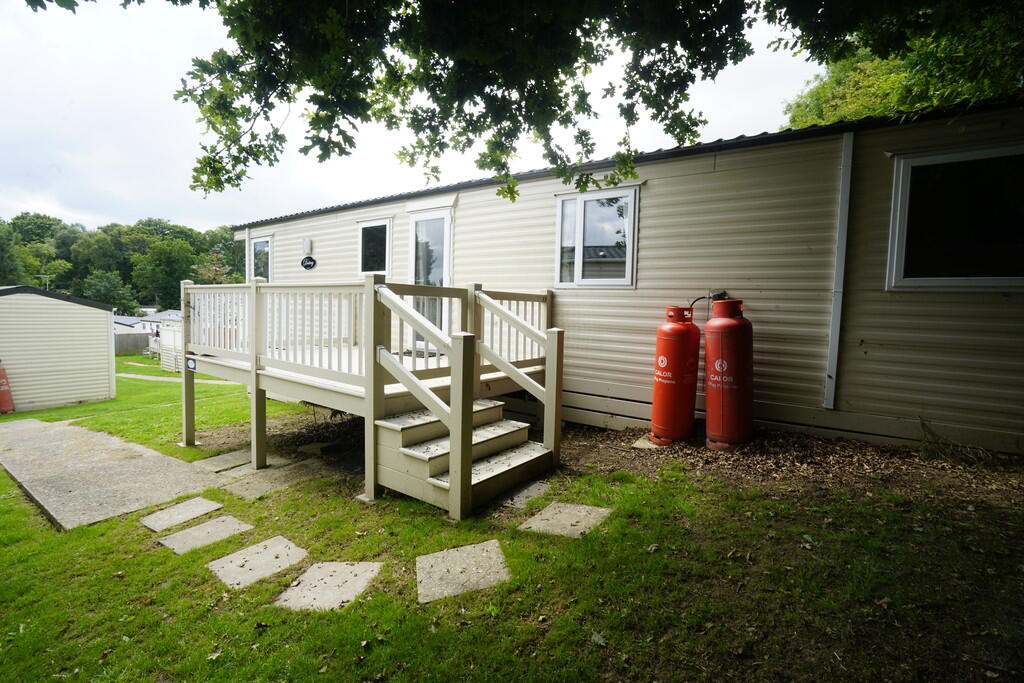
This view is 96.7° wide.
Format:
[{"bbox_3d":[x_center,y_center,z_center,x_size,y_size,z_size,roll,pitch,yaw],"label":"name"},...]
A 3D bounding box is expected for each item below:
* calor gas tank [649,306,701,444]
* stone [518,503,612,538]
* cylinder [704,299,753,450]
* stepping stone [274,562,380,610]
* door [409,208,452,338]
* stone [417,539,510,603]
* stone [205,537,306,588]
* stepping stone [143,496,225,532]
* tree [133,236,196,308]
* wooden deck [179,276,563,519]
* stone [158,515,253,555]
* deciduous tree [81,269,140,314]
[{"bbox_3d":[1.585,0.316,4.404,0.375,1.295,0.375,-1,5,-34],"label":"calor gas tank"},{"bbox_3d":[0.344,1.147,2.880,0.434,0.045,0.439,-4,2,32],"label":"stone"},{"bbox_3d":[1.955,0.287,4.096,0.375,1.295,0.375,-4,4,-44],"label":"cylinder"},{"bbox_3d":[-0.934,1.275,2.358,0.426,0.045,0.425,-5,2,9],"label":"stepping stone"},{"bbox_3d":[-1.209,-0.917,6.689,0.864,1.966,0.080,4,5,35],"label":"door"},{"bbox_3d":[-0.258,1.215,2.398,0.453,0.045,0.447,-6,2,-15],"label":"stone"},{"bbox_3d":[-1.494,1.310,2.692,0.438,0.045,0.434,-3,3,39],"label":"stone"},{"bbox_3d":[-2.557,1.357,3.536,0.441,0.045,0.449,-3,3,31],"label":"stepping stone"},{"bbox_3d":[-52.274,-7.901,68.538,8.801,15.619,8.801,-2,5,-37],"label":"tree"},{"bbox_3d":[-1.440,0.341,5.316,4.633,2.001,2.649,4,5,35],"label":"wooden deck"},{"bbox_3d":[-2.097,1.341,3.116,0.432,0.045,0.440,-3,3,34],"label":"stone"},{"bbox_3d":[-56.594,-5.194,64.350,7.172,10.172,7.172,-2,5,-41],"label":"deciduous tree"}]

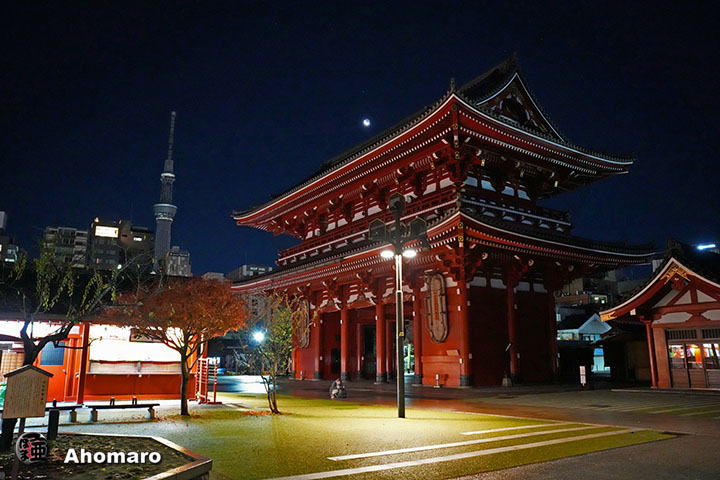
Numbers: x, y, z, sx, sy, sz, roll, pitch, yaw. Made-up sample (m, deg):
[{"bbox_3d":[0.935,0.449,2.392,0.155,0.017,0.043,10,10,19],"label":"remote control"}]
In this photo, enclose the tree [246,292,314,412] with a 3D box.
[{"bbox_3d":[-2.586,3.552,16.702,2.200,3.850,2.100,0,-13,0],"label":"tree"}]

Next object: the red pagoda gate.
[{"bbox_3d":[3.623,0.118,43.288,18.637,22.300,31.135,8,-16,-34],"label":"red pagoda gate"}]

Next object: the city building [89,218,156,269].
[{"bbox_3d":[-74.842,16.201,155.115,16.000,41.806,15.000,8,-16,-34],"label":"city building"}]

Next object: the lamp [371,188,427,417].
[{"bbox_3d":[1.147,1.825,15.541,1.750,6.650,1.650,0,-13,0],"label":"lamp"}]

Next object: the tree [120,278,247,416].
[{"bbox_3d":[-5.595,3.333,16.483,4.000,4.200,3.900,0,-13,0],"label":"tree"}]

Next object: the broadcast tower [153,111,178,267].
[{"bbox_3d":[-493.420,-22.072,1304.620,66.000,634.000,66.000,5,-14,-21],"label":"broadcast tower"}]

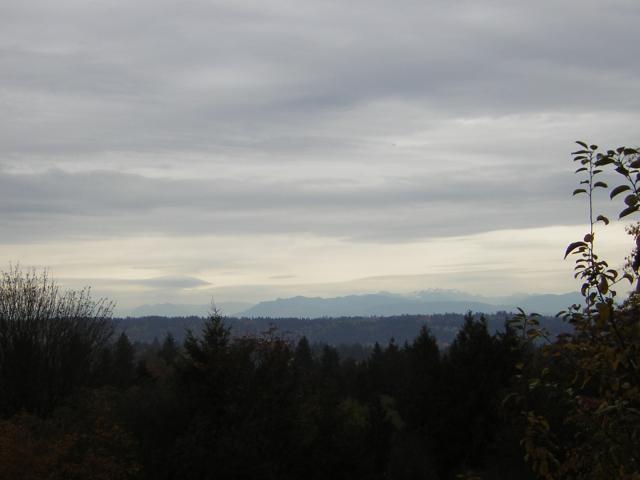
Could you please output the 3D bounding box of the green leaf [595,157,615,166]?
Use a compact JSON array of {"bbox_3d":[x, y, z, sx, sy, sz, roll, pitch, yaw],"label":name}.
[{"bbox_3d":[0.967,-0.265,4.400,0.074,0.030,0.042,-12,0,-14],"label":"green leaf"}]

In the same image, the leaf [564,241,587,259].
[{"bbox_3d":[0.888,0.033,4.500,0.092,0.036,0.045,-28,4,-14],"label":"leaf"}]

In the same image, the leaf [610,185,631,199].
[{"bbox_3d":[1.022,-0.165,4.400,0.077,0.034,0.042,-28,4,-14],"label":"leaf"}]

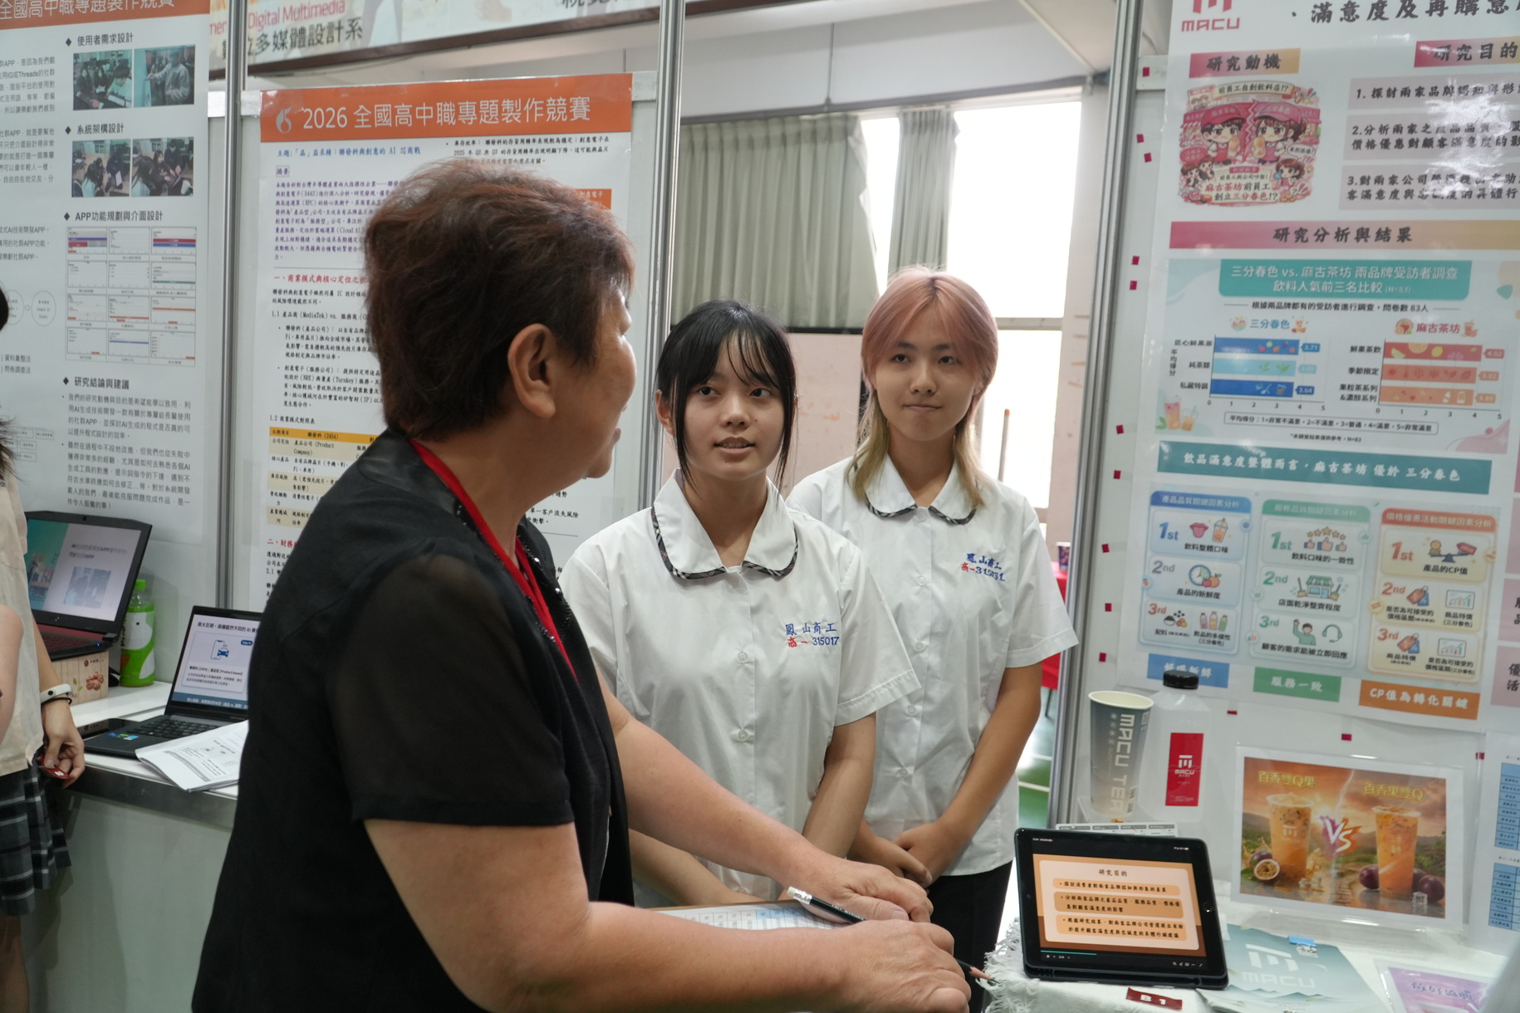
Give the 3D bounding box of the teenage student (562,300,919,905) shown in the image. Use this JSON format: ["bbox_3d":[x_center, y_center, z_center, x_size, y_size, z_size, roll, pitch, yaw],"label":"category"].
[{"bbox_3d":[-0.047,0.537,1.414,0.450,1.571,0.320,2,5,-11],"label":"teenage student"}]

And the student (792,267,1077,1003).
[{"bbox_3d":[0.212,0.492,1.623,0.450,1.648,0.310,3,5,-2],"label":"student"}]

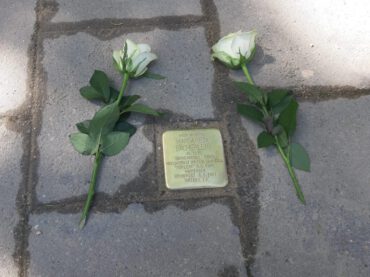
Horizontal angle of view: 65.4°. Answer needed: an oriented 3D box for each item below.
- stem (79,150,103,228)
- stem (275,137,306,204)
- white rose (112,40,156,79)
[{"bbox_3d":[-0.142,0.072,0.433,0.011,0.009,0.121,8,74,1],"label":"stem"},{"bbox_3d":[0.163,0.048,0.450,0.009,0.008,0.114,-17,75,-7],"label":"stem"},{"bbox_3d":[-0.085,-0.135,0.488,0.071,0.056,0.055,15,76,4],"label":"white rose"}]

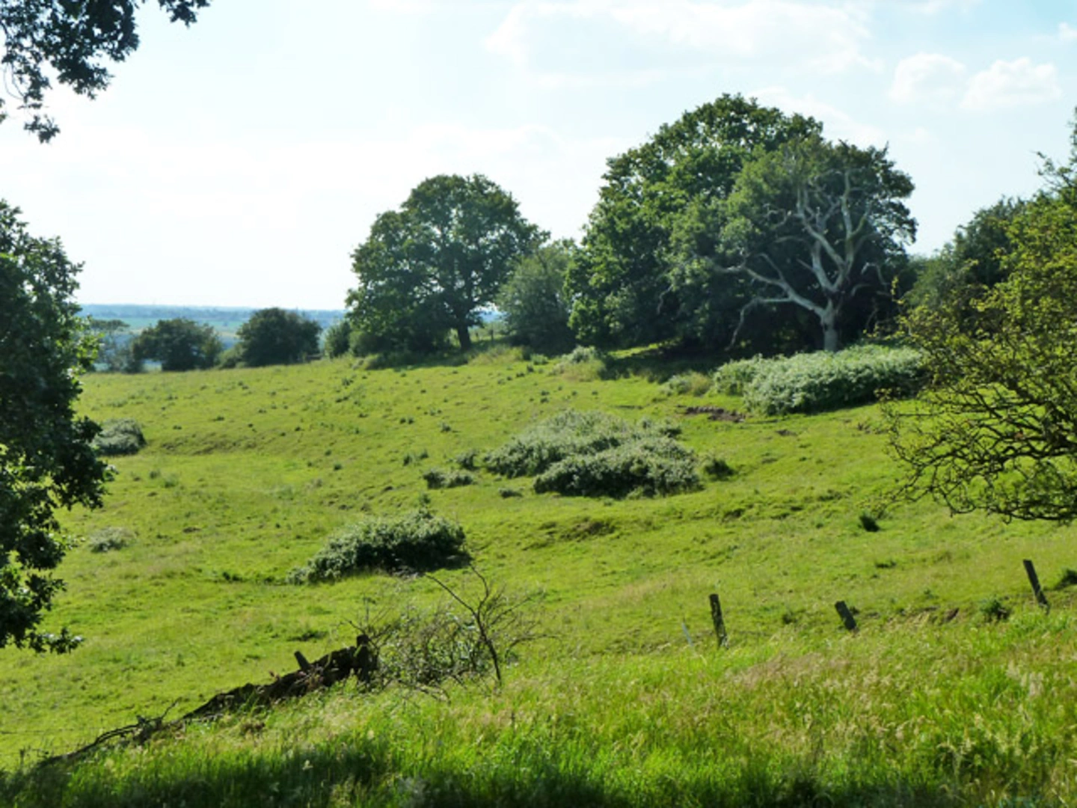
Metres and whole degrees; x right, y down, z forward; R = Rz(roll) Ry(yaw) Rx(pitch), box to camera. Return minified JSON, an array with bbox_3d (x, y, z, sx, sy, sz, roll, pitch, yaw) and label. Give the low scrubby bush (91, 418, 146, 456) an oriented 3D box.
[{"bbox_3d":[-17.061,1.323,74.000,2.400,1.350,2.000,0,3,0],"label":"low scrubby bush"}]

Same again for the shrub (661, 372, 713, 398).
[{"bbox_3d":[7.139,-0.948,88.000,2.550,1.200,1.900,0,3,0],"label":"shrub"}]

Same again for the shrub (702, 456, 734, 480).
[{"bbox_3d":[5.676,2.020,58.000,1.000,0.750,0.850,0,3,0],"label":"shrub"}]

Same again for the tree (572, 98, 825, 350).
[{"bbox_3d":[9.277,-10.127,103.000,15.000,14.300,14.000,0,3,0],"label":"tree"}]

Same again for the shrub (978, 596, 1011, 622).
[{"bbox_3d":[8.571,3.851,34.500,0.620,0.500,0.550,0,3,0],"label":"shrub"}]

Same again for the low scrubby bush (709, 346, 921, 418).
[{"bbox_3d":[12.726,-1.084,83.000,9.400,2.800,4.500,0,3,0],"label":"low scrubby bush"}]

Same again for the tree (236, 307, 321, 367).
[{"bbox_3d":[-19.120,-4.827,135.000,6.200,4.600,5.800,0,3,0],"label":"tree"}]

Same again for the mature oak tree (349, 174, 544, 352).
[{"bbox_3d":[-5.995,-9.130,120.000,12.700,11.600,12.000,0,3,0],"label":"mature oak tree"}]

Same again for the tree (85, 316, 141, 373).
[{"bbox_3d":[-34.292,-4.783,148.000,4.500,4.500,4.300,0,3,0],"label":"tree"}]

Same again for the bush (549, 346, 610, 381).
[{"bbox_3d":[2.089,-2.067,93.000,3.100,1.650,2.500,0,3,0],"label":"bush"}]

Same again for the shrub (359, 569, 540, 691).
[{"bbox_3d":[-1.263,3.200,26.000,2.550,1.700,1.900,0,3,0],"label":"shrub"}]

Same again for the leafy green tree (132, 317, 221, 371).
[{"bbox_3d":[-27.987,-4.589,142.000,6.900,4.400,6.000,0,3,0],"label":"leafy green tree"}]

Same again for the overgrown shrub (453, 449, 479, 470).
[{"bbox_3d":[-2.680,2.057,68.000,0.980,0.750,0.900,0,3,0],"label":"overgrown shrub"}]

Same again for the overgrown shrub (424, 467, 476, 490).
[{"bbox_3d":[-3.173,2.637,65.000,1.850,0.720,1.200,0,3,0],"label":"overgrown shrub"}]

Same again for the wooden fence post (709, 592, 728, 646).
[{"bbox_3d":[3.139,3.784,32.000,0.150,1.000,0.150,-11,3,1],"label":"wooden fence post"}]

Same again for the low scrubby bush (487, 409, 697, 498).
[{"bbox_3d":[1.805,1.691,62.000,7.100,2.400,6.000,0,3,0],"label":"low scrubby bush"}]

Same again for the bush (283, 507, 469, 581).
[{"bbox_3d":[-4.125,3.630,47.000,4.500,1.600,2.800,0,3,0],"label":"bush"}]

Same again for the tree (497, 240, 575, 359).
[{"bbox_3d":[-0.081,-6.788,118.000,5.300,7.500,5.000,0,3,0],"label":"tree"}]

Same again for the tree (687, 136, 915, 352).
[{"bbox_3d":[13.300,-8.014,93.000,11.500,11.000,10.000,0,3,0],"label":"tree"}]

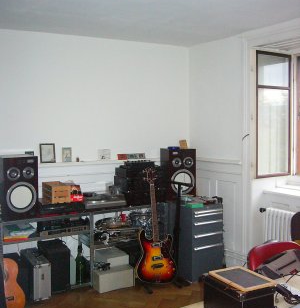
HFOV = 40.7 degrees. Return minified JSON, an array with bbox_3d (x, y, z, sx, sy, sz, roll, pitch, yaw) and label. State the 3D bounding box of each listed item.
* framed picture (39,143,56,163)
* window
[{"bbox_3d":[-1.050,-0.004,4.158,0.158,0.200,0.020,-3,0,-32],"label":"framed picture"},{"bbox_3d":[1.320,-0.412,4.346,0.545,1.320,0.060,-3,4,-32],"label":"window"}]

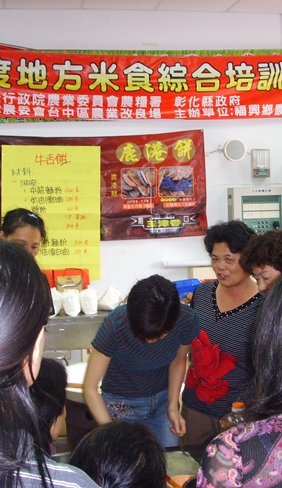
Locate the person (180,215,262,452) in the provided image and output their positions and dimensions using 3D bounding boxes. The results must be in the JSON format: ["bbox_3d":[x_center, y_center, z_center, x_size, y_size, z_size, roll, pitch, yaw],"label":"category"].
[{"bbox_3d":[0.352,0.682,2.950,0.440,1.550,0.300,-1,3,27],"label":"person"}]

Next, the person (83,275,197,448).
[{"bbox_3d":[-0.011,0.789,2.727,0.440,1.370,0.500,-2,2,-9],"label":"person"}]

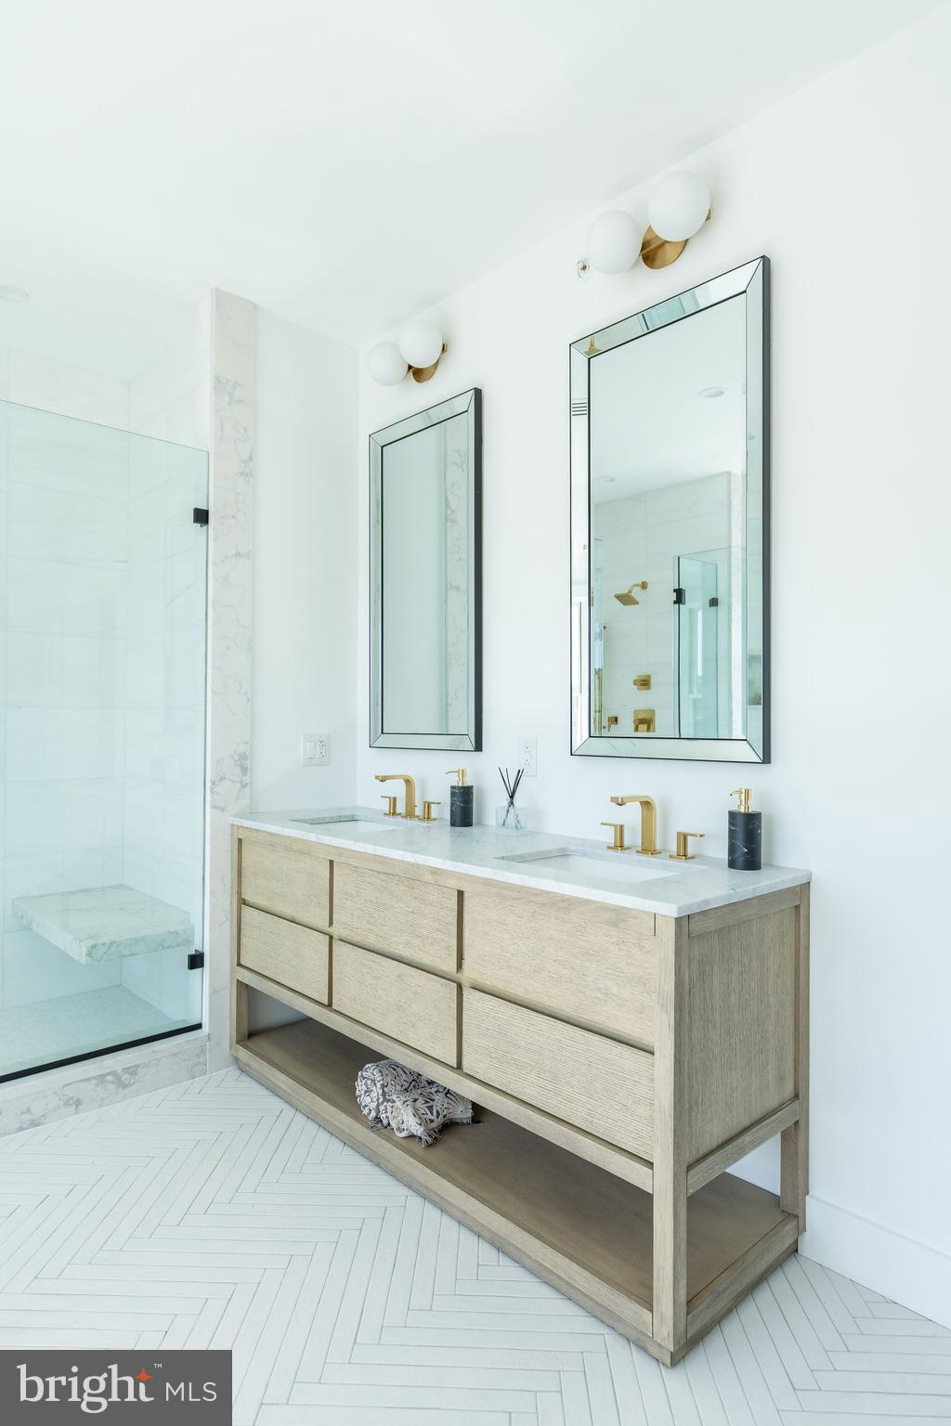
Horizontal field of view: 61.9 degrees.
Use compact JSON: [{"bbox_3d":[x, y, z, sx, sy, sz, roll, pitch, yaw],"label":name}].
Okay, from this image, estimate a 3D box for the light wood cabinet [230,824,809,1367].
[{"bbox_3d":[-0.048,0.819,2.318,0.537,0.851,1.821,1,-1,-43],"label":"light wood cabinet"}]

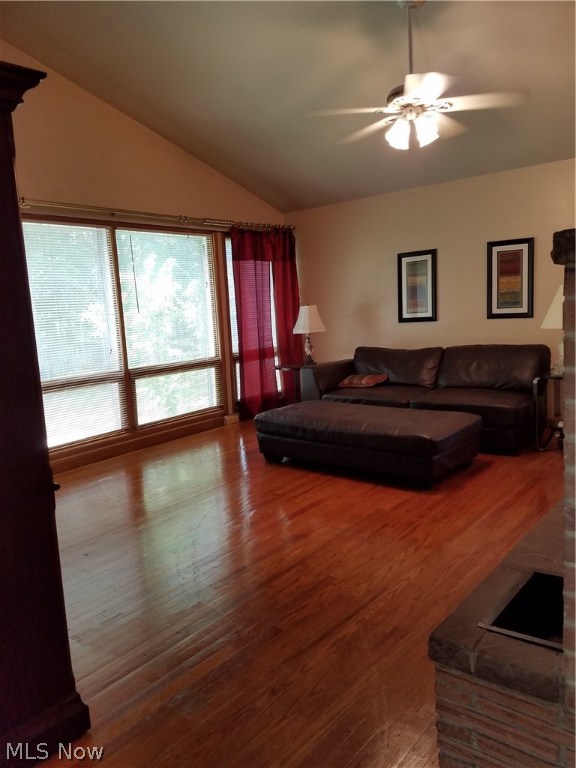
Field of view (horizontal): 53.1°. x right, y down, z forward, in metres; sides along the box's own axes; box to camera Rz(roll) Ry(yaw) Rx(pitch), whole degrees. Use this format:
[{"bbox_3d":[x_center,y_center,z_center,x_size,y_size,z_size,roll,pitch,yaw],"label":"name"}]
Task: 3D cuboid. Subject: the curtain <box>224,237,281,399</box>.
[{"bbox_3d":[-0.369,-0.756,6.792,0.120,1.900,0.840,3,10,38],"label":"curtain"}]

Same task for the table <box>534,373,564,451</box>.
[{"bbox_3d":[2.438,0.205,4.823,0.520,0.620,0.600,3,10,38],"label":"table"}]

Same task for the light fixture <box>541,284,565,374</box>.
[{"bbox_3d":[2.325,-0.460,4.766,0.460,0.755,0.460,3,10,38],"label":"light fixture"}]

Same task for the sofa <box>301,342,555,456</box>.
[{"bbox_3d":[1.281,0.073,5.601,2.110,0.800,1.080,3,10,38],"label":"sofa"}]

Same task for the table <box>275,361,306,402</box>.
[{"bbox_3d":[0.173,0.094,6.599,0.520,0.610,0.520,3,10,38],"label":"table"}]

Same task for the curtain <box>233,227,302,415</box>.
[{"bbox_3d":[-0.252,-0.737,6.896,0.140,2.200,1.020,3,10,38],"label":"curtain"}]

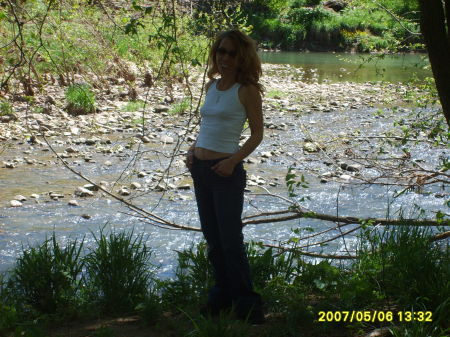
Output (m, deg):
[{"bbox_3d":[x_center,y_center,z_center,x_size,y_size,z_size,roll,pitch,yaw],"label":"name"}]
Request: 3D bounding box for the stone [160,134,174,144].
[{"bbox_3d":[-1.069,-0.533,25.355,0.259,0.152,0.195,0,7,-2],"label":"stone"}]

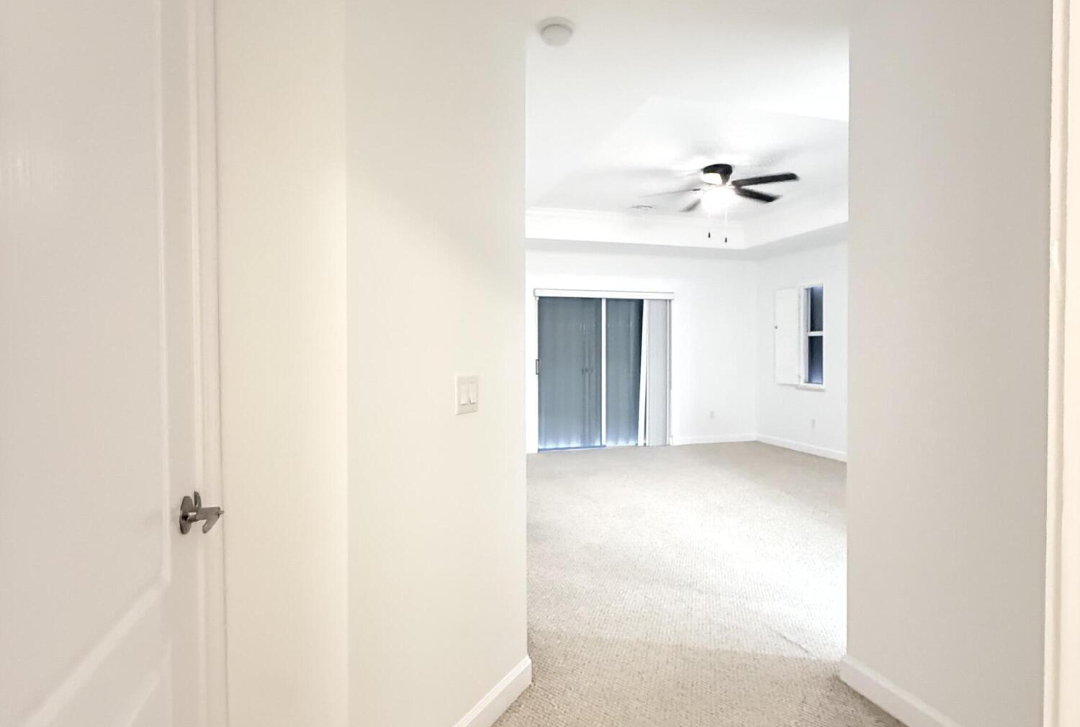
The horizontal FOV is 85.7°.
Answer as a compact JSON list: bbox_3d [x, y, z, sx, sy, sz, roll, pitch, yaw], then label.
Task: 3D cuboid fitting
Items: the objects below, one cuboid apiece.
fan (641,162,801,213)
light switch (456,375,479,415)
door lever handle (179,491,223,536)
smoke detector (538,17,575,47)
[{"bbox_3d":[1.482,-1.441,4.846,1.280,0.360,1.280,-1,1,-16],"label":"fan"},{"bbox_3d":[-0.217,0.097,1.796,0.012,0.116,0.116,0,1,27],"label":"light switch"},{"bbox_3d":[-0.642,0.294,1.099,0.064,0.068,0.140,-1,1,-16],"label":"door lever handle"},{"bbox_3d":[0.061,-1.236,2.180,0.137,0.042,0.137,0,1,0],"label":"smoke detector"}]

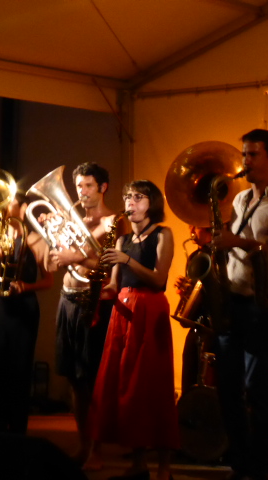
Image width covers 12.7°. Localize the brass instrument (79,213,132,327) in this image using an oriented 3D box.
[{"bbox_3d":[-0.174,0.147,6.650,0.280,0.630,0.180,15,-6,-38],"label":"brass instrument"}]

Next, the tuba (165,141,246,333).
[{"bbox_3d":[0.556,-0.033,8.850,0.680,1.360,0.680,0,-2,14],"label":"tuba"}]

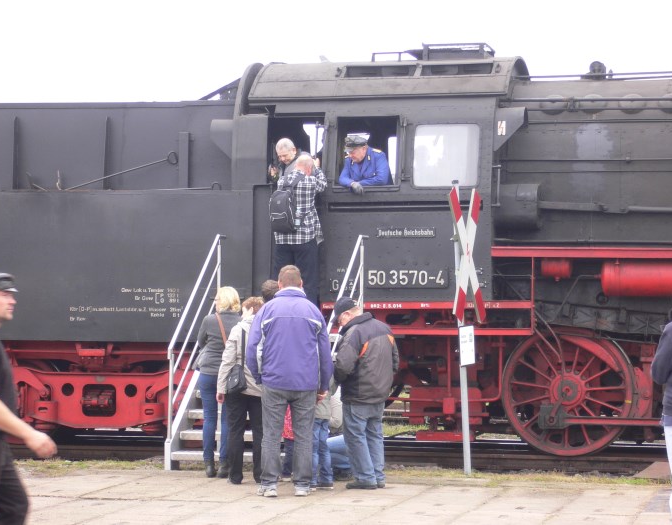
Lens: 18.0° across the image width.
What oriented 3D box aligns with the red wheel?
[{"bbox_3d":[2.454,1.351,22.368,1.400,1.390,0.200,0,-1,12],"label":"red wheel"}]

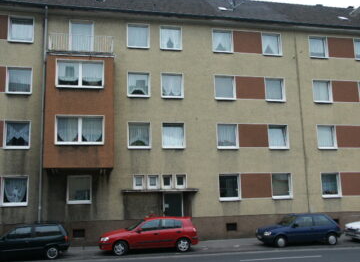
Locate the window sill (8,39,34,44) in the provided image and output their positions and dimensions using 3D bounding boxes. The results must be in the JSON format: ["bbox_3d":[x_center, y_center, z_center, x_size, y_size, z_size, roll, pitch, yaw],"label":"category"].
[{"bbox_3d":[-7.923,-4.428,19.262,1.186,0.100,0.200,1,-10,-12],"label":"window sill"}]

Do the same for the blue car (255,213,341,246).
[{"bbox_3d":[5.239,4.466,17.631,3.740,1.340,1.620,1,-10,-12],"label":"blue car"}]

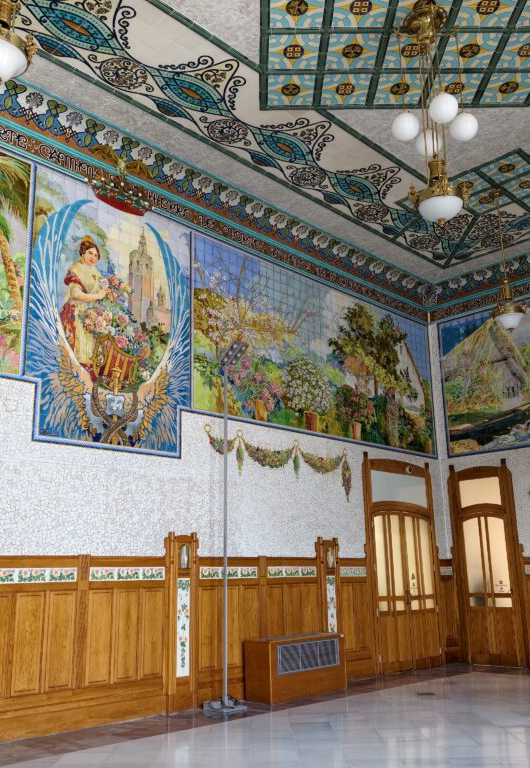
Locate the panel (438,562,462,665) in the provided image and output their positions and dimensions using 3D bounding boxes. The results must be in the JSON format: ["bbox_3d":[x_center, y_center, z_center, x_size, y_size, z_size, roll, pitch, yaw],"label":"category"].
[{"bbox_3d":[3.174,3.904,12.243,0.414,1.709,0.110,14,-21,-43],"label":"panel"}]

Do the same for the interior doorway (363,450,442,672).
[{"bbox_3d":[2.236,2.882,11.598,0.160,3.311,1.976,-15,-21,42],"label":"interior doorway"}]

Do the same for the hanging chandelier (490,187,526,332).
[{"bbox_3d":[3.343,-1.746,9.906,0.459,2.134,0.459,14,-21,-43],"label":"hanging chandelier"}]

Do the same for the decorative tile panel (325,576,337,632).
[{"bbox_3d":[0.973,3.312,10.172,0.192,1.073,0.030,14,-21,-43],"label":"decorative tile panel"}]

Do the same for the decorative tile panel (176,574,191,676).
[{"bbox_3d":[-0.940,2.815,8.228,0.040,1.077,0.186,-15,-21,42],"label":"decorative tile panel"}]

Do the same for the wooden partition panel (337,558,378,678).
[{"bbox_3d":[1.342,3.453,10.518,0.080,1.681,0.708,-15,-21,42],"label":"wooden partition panel"}]

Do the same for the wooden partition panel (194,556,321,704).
[{"bbox_3d":[-0.047,3.109,9.148,0.080,1.686,2.190,-15,-21,42],"label":"wooden partition panel"}]

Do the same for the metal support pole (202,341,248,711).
[{"bbox_3d":[-0.471,1.590,8.796,0.488,4.470,0.444,-1,-15,0],"label":"metal support pole"}]

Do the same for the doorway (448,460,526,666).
[{"bbox_3d":[3.784,3.015,12.140,0.160,3.360,1.243,14,-21,-43],"label":"doorway"}]

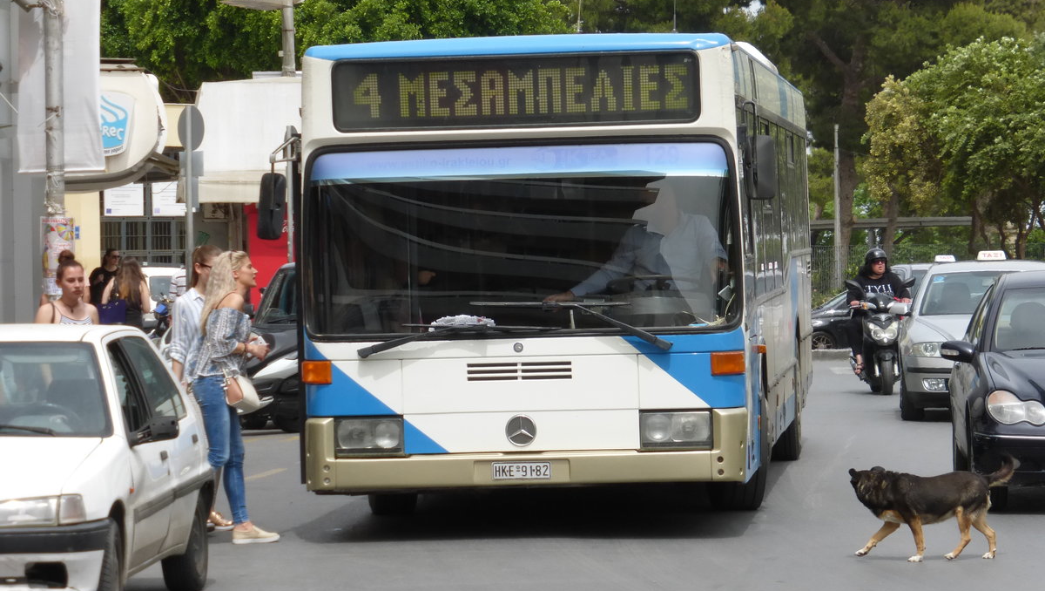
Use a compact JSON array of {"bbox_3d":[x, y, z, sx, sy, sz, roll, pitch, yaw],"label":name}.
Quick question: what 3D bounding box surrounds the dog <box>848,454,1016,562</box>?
[{"bbox_3d":[2.106,1.094,22.500,0.860,0.535,0.270,-2,0,2],"label":"dog"}]

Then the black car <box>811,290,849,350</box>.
[{"bbox_3d":[6.900,0.480,82.800,4.400,1.470,1.770,-2,0,-6],"label":"black car"}]

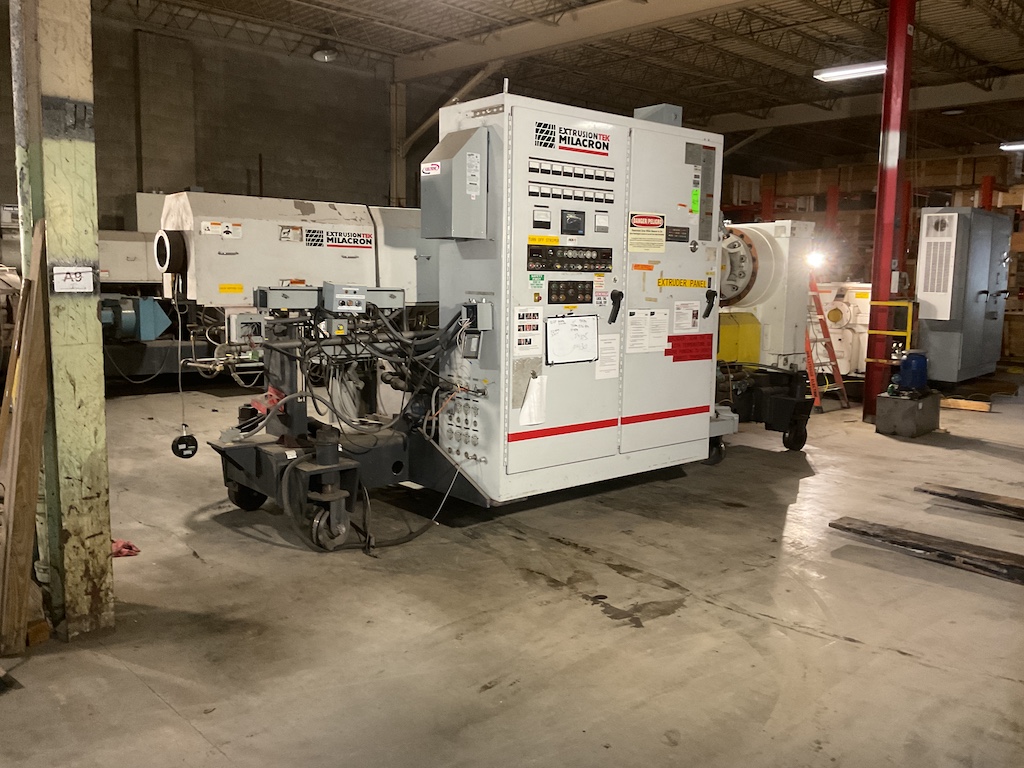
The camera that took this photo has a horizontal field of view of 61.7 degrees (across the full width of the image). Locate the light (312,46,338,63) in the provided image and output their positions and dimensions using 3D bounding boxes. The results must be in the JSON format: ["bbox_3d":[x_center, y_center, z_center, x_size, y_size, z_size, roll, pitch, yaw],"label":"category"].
[{"bbox_3d":[-2.976,-5.250,13.691,0.410,0.240,0.410,1,7,0],"label":"light"}]

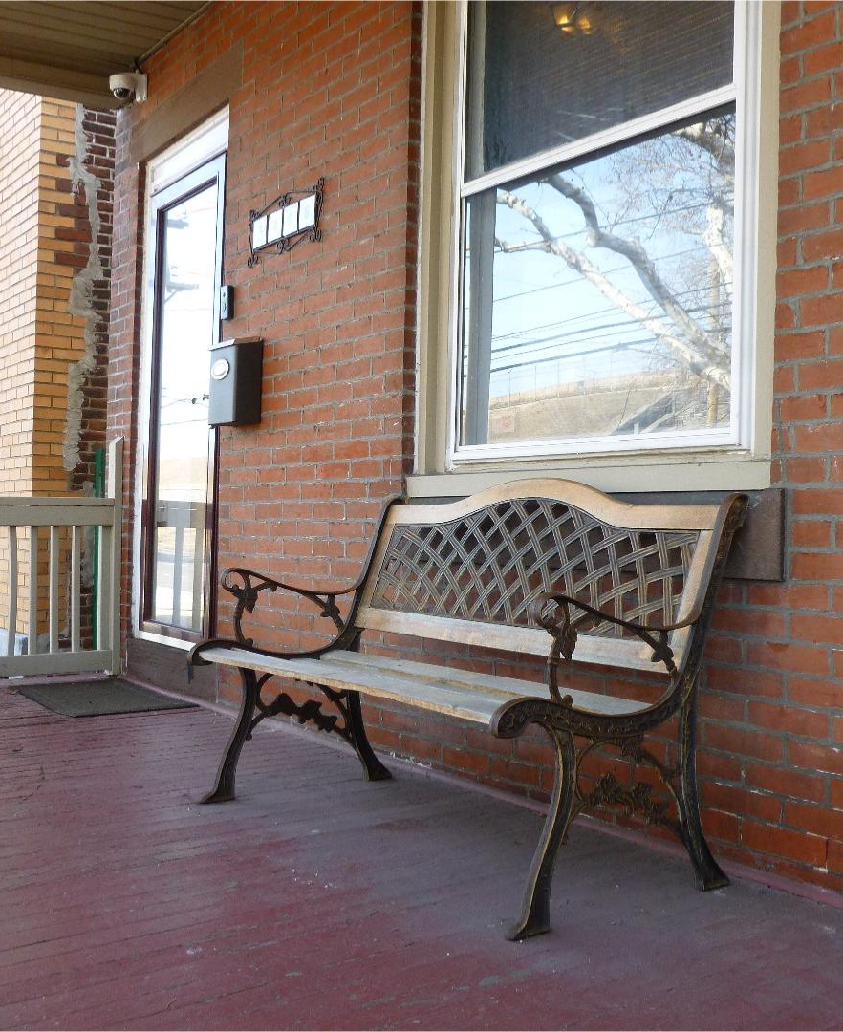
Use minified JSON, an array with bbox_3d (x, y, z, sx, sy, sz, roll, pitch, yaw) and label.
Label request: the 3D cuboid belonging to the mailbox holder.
[{"bbox_3d":[-0.741,-0.527,4.413,0.123,0.335,0.242,2,-1,-37],"label":"mailbox holder"}]

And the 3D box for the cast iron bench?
[{"bbox_3d":[0.030,0.334,2.662,0.704,0.872,1.255,2,-1,-37],"label":"cast iron bench"}]

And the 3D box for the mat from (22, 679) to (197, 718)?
[{"bbox_3d":[-1.345,0.754,4.699,0.495,0.011,0.872,2,-1,-37],"label":"mat"}]

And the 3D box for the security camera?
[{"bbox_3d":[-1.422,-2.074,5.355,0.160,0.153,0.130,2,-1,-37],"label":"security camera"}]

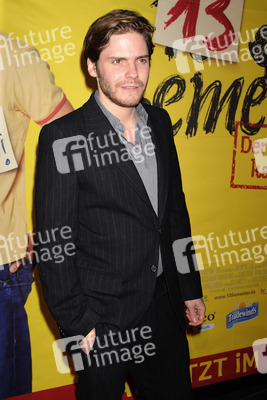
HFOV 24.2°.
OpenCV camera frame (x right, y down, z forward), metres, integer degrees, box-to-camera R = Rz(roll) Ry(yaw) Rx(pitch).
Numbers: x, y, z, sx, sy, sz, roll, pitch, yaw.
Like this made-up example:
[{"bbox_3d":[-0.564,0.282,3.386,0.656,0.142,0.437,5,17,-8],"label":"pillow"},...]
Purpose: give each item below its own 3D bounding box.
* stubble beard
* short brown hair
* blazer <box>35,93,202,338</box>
[{"bbox_3d":[-0.018,-0.272,1.515,0.130,0.100,0.095,-3,12,-21],"label":"stubble beard"},{"bbox_3d":[-0.036,-0.402,1.570,0.172,0.155,0.205,-3,12,-21],"label":"short brown hair"},{"bbox_3d":[-0.038,0.035,1.800,0.540,0.710,0.330,-7,7,-38],"label":"blazer"}]

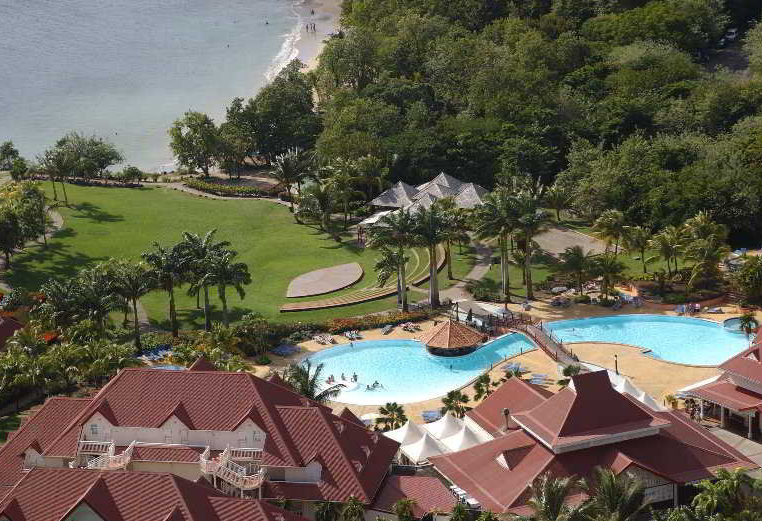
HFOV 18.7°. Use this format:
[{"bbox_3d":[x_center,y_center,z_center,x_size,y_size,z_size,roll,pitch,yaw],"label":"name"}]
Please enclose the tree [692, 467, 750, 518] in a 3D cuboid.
[{"bbox_3d":[36.549,25.136,247.718,6.250,5.660,6.250,3,20,9],"label":"tree"}]

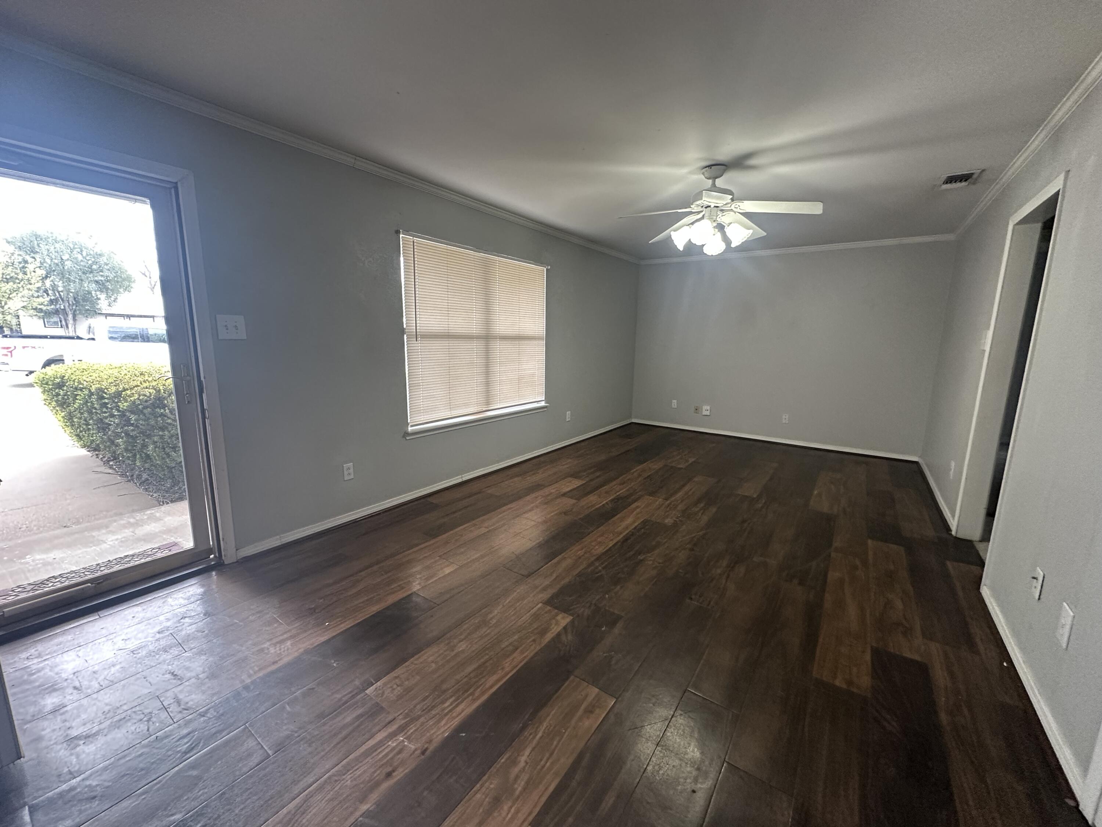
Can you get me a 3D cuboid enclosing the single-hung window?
[{"bbox_3d":[-0.590,-0.720,4.135,0.050,1.445,1.845,8,12,34],"label":"single-hung window"}]

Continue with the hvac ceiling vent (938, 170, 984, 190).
[{"bbox_3d":[2.842,-1.617,3.109,0.215,0.020,0.355,8,12,34],"label":"hvac ceiling vent"}]

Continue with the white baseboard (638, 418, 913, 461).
[{"bbox_3d":[2.733,0.314,6.037,3.543,0.056,0.016,8,12,34],"label":"white baseboard"}]

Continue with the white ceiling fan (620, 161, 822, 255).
[{"bbox_3d":[1.106,-1.365,2.988,1.260,0.535,1.270,8,12,34],"label":"white ceiling fan"}]

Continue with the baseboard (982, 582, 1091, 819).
[{"bbox_3d":[1.922,1.026,1.832,0.016,0.056,1.365,8,12,34],"label":"baseboard"}]

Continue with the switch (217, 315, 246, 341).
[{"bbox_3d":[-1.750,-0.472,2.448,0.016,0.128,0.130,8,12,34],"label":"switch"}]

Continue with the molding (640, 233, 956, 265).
[{"bbox_3d":[2.766,-2.034,5.621,3.543,0.056,0.042,8,12,34],"label":"molding"}]

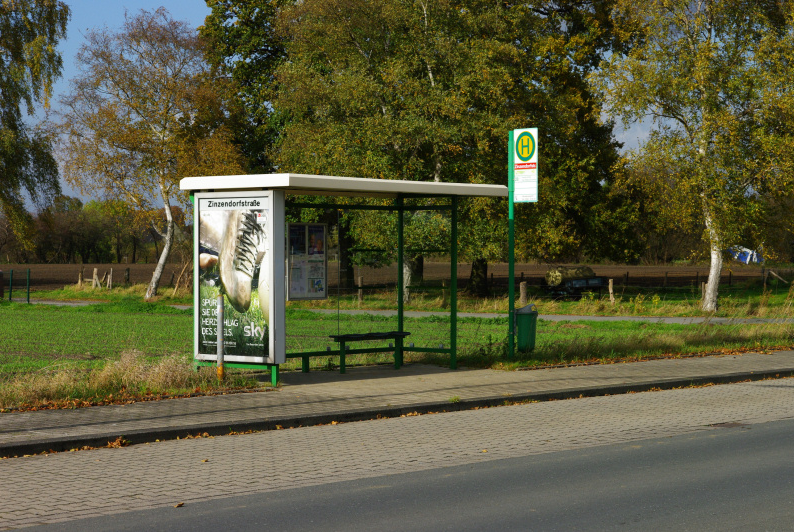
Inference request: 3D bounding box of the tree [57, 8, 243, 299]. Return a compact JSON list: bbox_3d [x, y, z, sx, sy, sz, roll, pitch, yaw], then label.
[{"bbox_3d":[-9.171,-4.169,65.000,6.967,10.783,6.700,0,0,0],"label":"tree"}]

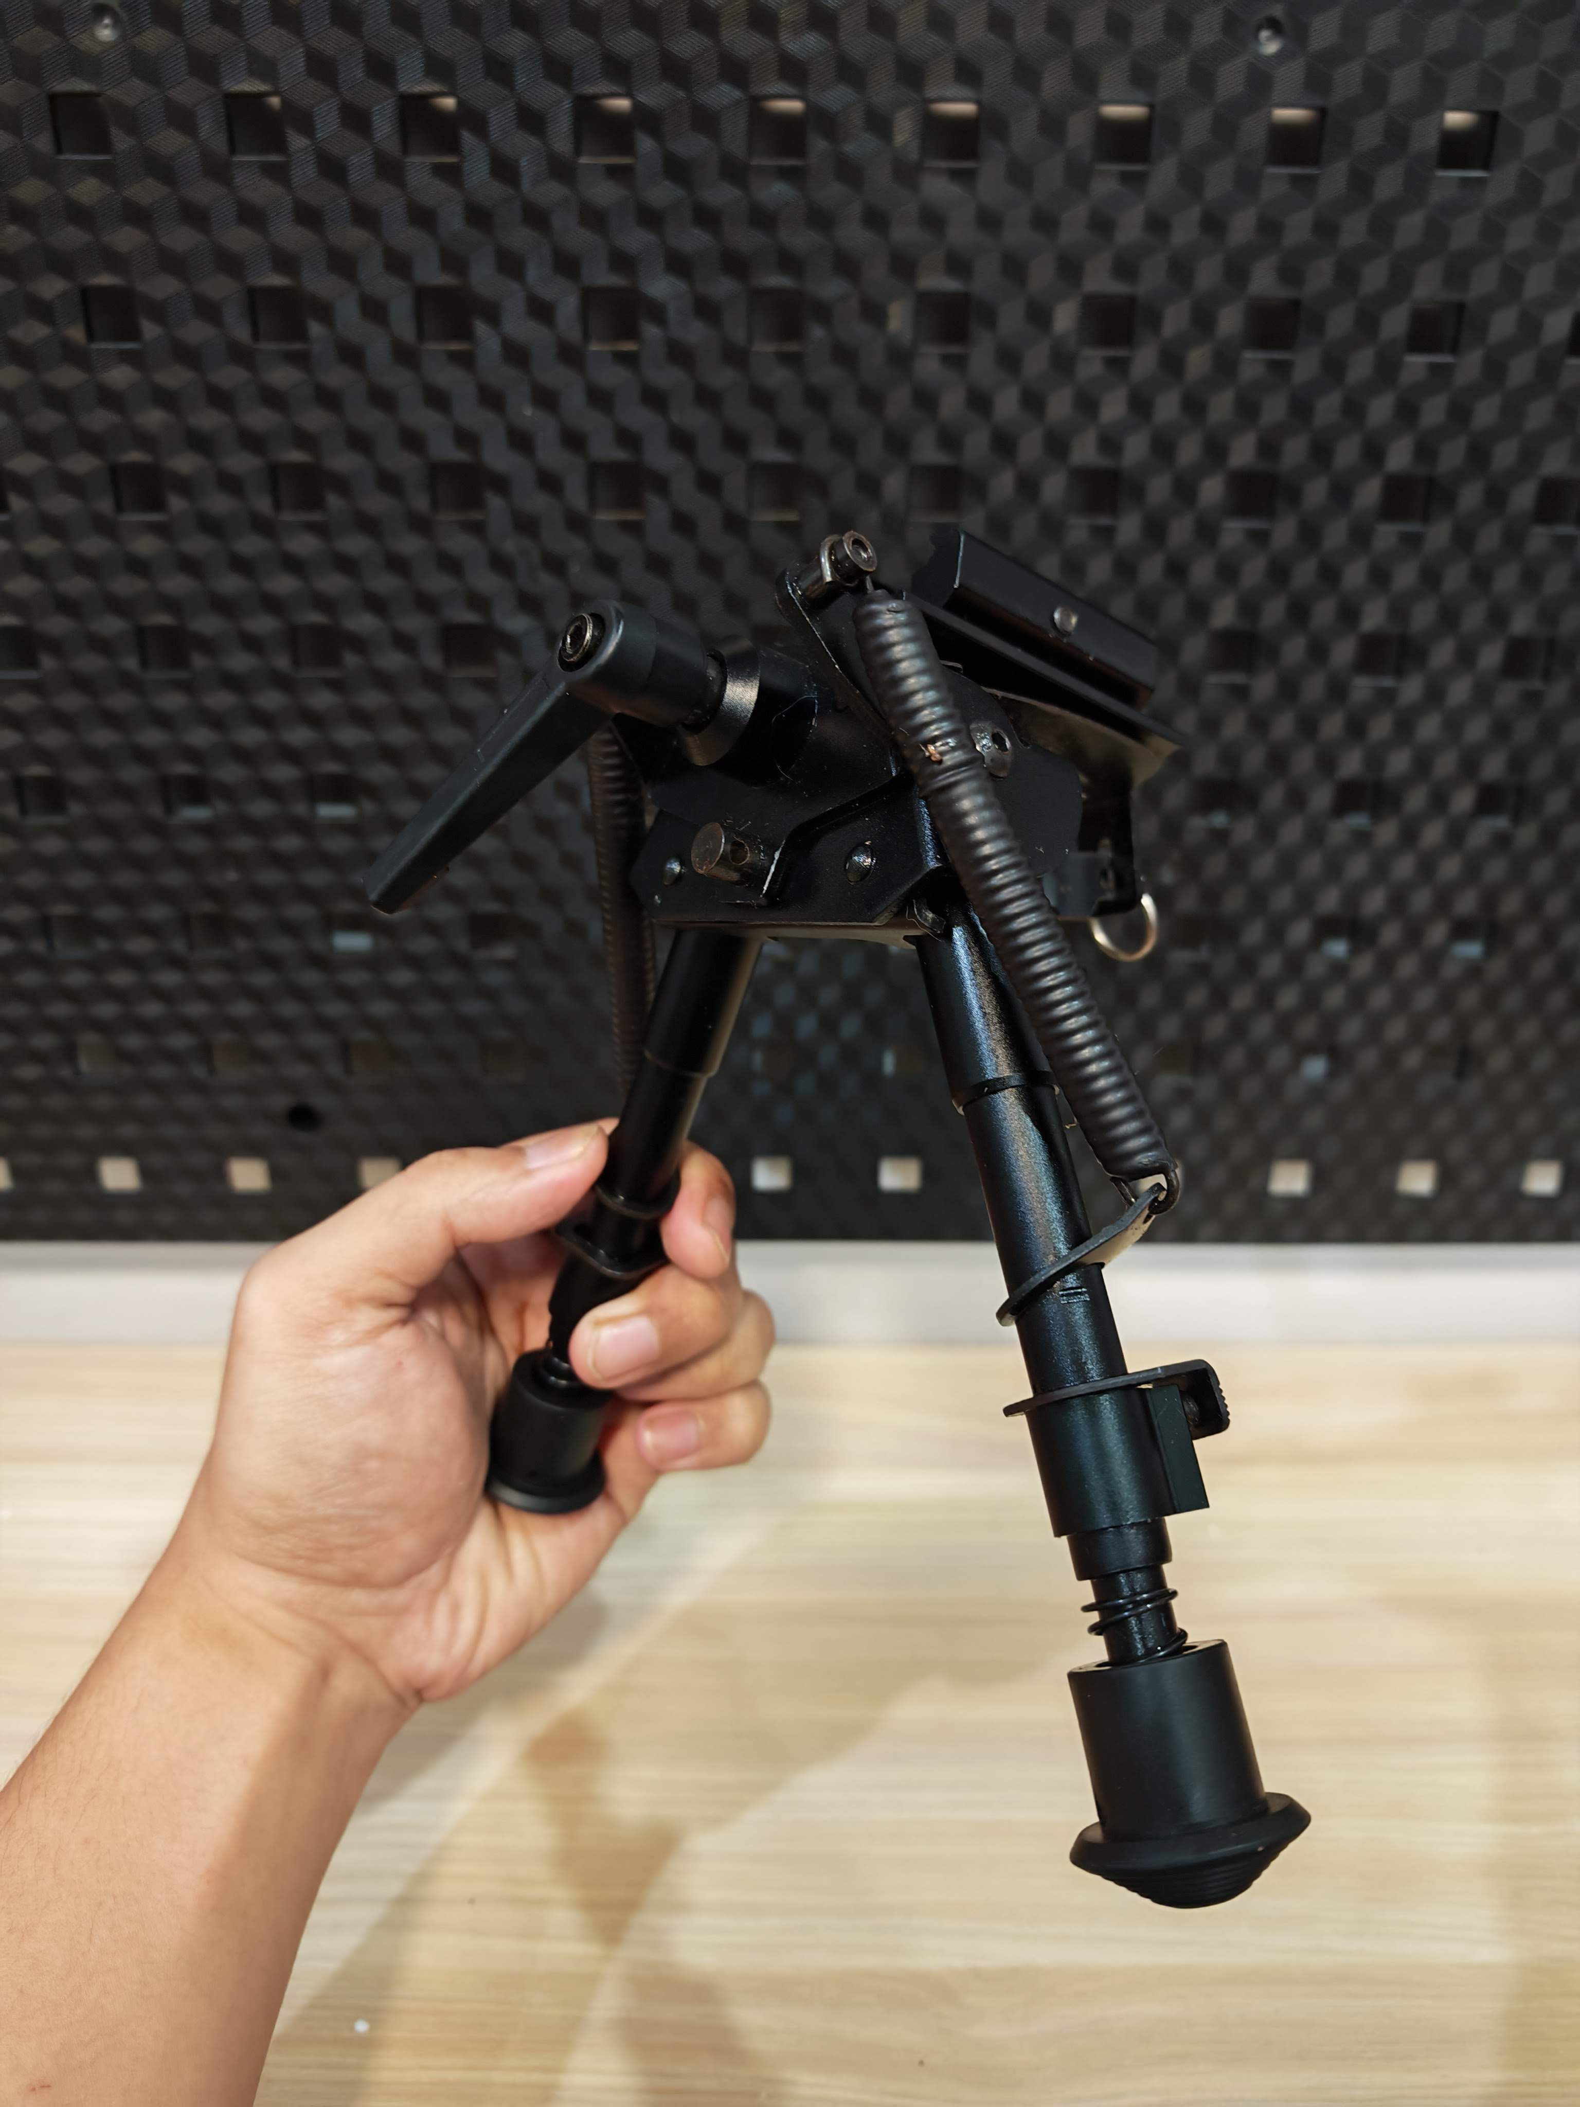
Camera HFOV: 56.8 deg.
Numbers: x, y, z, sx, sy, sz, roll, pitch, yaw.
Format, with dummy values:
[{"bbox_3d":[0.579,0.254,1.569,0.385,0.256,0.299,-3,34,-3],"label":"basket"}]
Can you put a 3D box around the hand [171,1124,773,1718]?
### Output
[{"bbox_3d":[-0.063,0.070,0.302,0.102,0.122,0.085,31,-13,-12],"label":"hand"}]

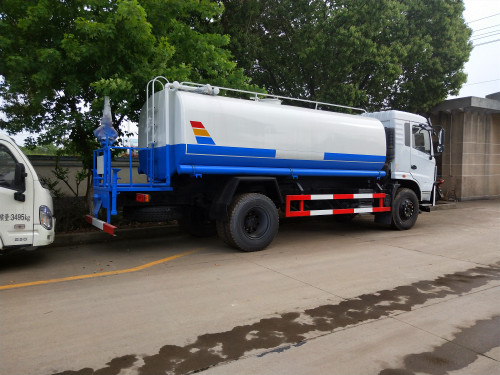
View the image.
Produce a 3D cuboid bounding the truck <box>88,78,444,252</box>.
[{"bbox_3d":[0.922,-0.455,8.503,8.600,3.120,2.600,-1,2,-34],"label":"truck"}]

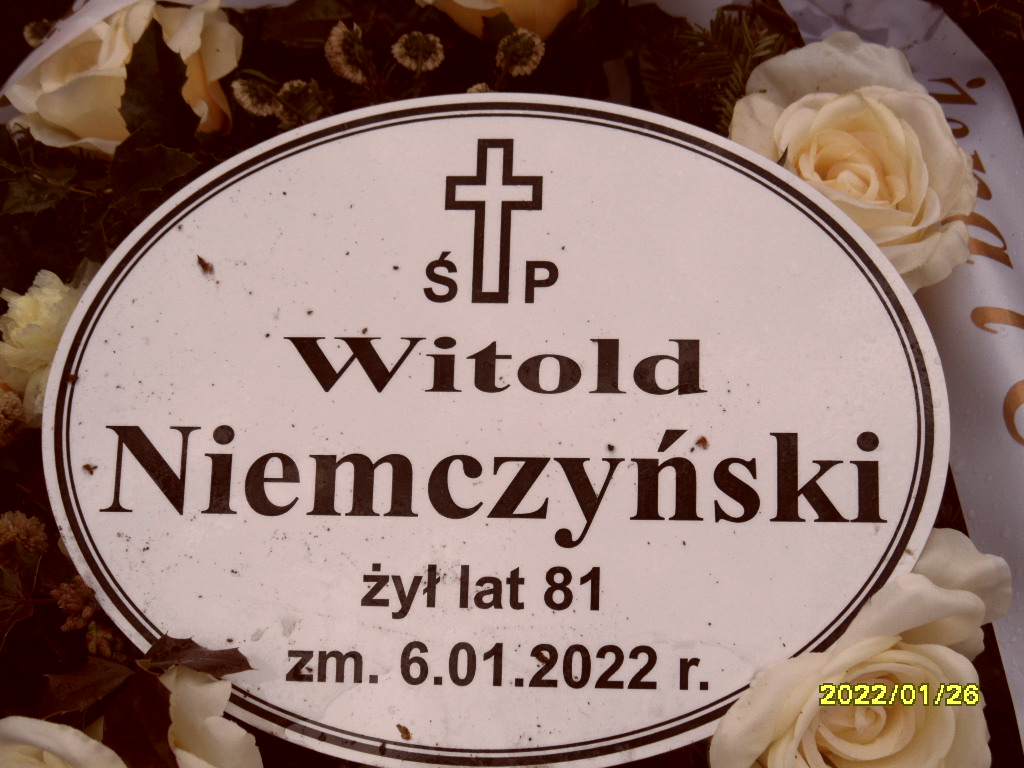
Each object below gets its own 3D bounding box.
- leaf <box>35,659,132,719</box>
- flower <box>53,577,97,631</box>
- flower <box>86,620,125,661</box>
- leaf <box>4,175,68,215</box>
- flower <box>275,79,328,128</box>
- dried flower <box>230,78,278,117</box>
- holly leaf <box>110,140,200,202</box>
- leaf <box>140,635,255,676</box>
[{"bbox_3d":[-0.139,0.099,0.578,0.033,0.009,0.019,-25,73,-5],"label":"leaf"},{"bbox_3d":[-0.143,0.072,0.583,0.017,0.015,0.017,5,66,-10],"label":"flower"},{"bbox_3d":[-0.133,0.084,0.580,0.013,0.013,0.013,-2,18,-5],"label":"flower"},{"bbox_3d":[-0.171,-0.068,0.637,0.027,0.008,0.016,-17,67,-8],"label":"leaf"},{"bbox_3d":[-0.076,-0.101,0.640,0.019,0.013,0.019,0,90,-37],"label":"flower"},{"bbox_3d":[-0.093,-0.103,0.640,0.019,0.012,0.019,19,44,-19],"label":"dried flower"},{"bbox_3d":[-0.127,-0.076,0.632,0.033,0.008,0.020,-15,73,-5],"label":"holly leaf"},{"bbox_3d":[-0.100,0.087,0.566,0.037,0.010,0.019,4,60,2],"label":"leaf"}]

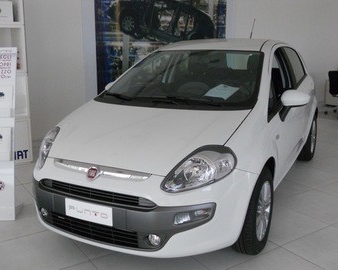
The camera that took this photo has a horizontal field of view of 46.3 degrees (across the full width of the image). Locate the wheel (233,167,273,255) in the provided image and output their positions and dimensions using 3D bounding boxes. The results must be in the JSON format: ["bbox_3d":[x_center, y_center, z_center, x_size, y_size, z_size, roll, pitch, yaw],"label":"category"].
[{"bbox_3d":[0.574,0.521,2.795,0.190,0.615,0.620,7,15,27],"label":"wheel"}]

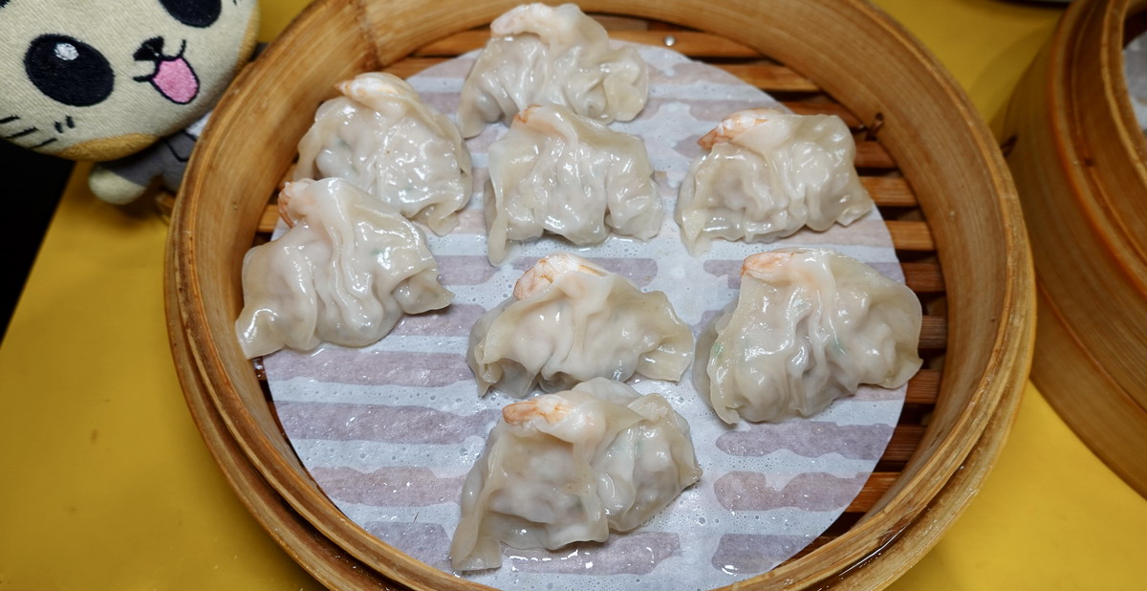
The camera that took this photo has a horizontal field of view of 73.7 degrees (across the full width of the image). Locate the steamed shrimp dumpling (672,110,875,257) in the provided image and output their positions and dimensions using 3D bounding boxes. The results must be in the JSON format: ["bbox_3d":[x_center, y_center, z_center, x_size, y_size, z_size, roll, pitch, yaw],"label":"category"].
[{"bbox_3d":[0.066,-0.041,0.248,0.065,0.035,0.045,-11,62,-7],"label":"steamed shrimp dumpling"}]

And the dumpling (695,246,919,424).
[{"bbox_3d":[0.071,0.008,0.222,0.069,0.034,0.048,-12,62,-7],"label":"dumpling"}]

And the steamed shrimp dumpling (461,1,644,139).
[{"bbox_3d":[-0.007,-0.079,0.265,0.071,0.040,0.038,-10,62,-6],"label":"steamed shrimp dumpling"}]

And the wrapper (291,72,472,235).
[{"bbox_3d":[-0.063,-0.049,0.248,0.058,0.039,0.046,17,63,8],"label":"wrapper"}]

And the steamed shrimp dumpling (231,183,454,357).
[{"bbox_3d":[-0.073,-0.011,0.227,0.065,0.039,0.048,-17,63,-10],"label":"steamed shrimp dumpling"}]

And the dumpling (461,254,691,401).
[{"bbox_3d":[0.002,0.009,0.219,0.067,0.037,0.040,-4,62,-3],"label":"dumpling"}]

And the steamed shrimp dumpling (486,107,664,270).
[{"bbox_3d":[-0.002,-0.038,0.242,0.061,0.041,0.045,-8,62,-5],"label":"steamed shrimp dumpling"}]

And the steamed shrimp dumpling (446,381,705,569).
[{"bbox_3d":[-0.001,0.045,0.200,0.074,0.037,0.043,-21,64,-12],"label":"steamed shrimp dumpling"}]

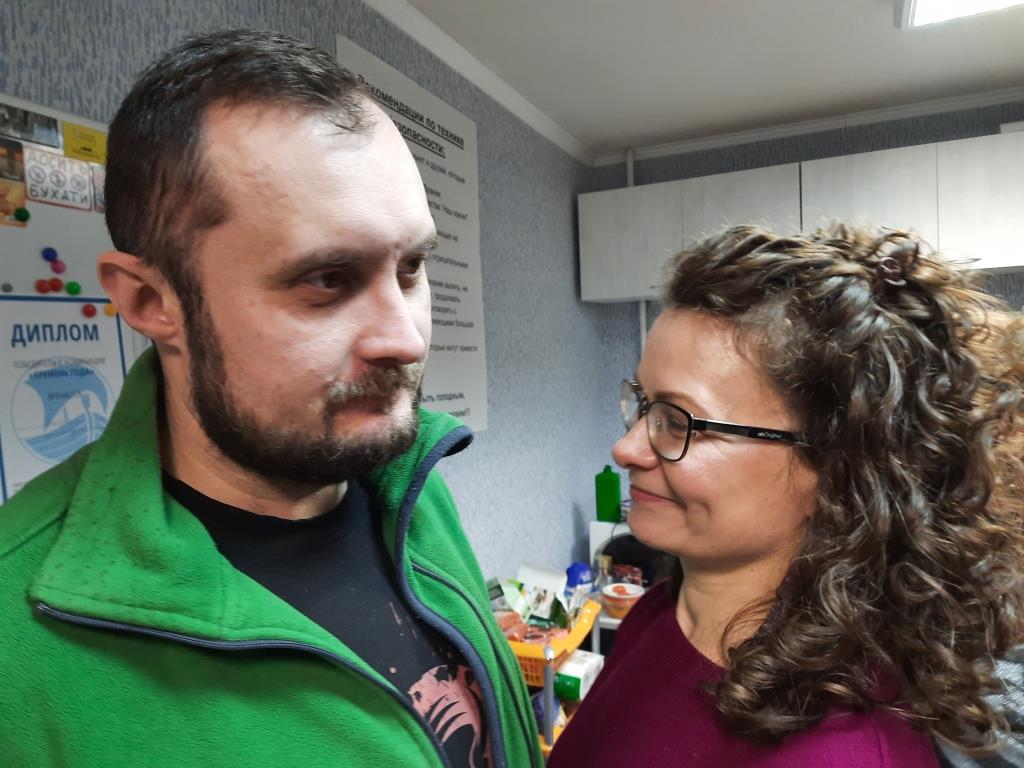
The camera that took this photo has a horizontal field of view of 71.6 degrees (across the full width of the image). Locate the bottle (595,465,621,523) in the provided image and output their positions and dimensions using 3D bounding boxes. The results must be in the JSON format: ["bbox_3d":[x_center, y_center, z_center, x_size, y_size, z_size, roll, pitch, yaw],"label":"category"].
[{"bbox_3d":[0.356,0.404,2.620,0.089,0.208,0.056,-2,1,21],"label":"bottle"}]

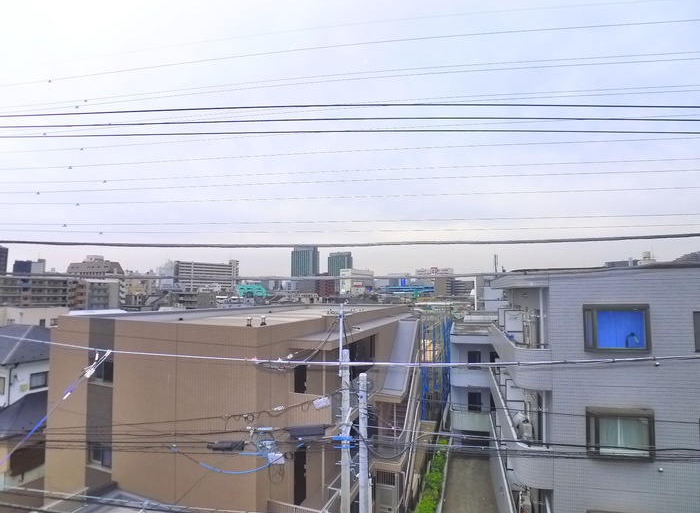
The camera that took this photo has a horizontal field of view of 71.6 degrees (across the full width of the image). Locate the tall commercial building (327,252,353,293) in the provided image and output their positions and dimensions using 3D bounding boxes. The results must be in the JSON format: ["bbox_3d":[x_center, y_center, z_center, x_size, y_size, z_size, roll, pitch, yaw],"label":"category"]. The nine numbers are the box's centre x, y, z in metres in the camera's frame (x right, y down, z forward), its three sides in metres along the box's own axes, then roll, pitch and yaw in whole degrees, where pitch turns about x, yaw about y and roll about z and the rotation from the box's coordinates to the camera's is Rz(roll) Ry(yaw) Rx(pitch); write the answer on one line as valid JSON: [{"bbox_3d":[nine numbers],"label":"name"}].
[{"bbox_3d":[-22.390,39.620,1219.920,53.800,96.000,34.700,-1,-4,20],"label":"tall commercial building"}]

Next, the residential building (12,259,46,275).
[{"bbox_3d":[-216.980,17.220,329.570,13.500,29.000,11.200,-1,-4,12],"label":"residential building"}]

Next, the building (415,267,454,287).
[{"bbox_3d":[105.070,31.130,599.230,45.400,35.000,20.600,-1,-4,15],"label":"building"}]

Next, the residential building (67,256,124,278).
[{"bbox_3d":[-179.820,16.390,344.650,27.800,32.500,22.200,-1,-4,10],"label":"residential building"}]

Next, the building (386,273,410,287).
[{"bbox_3d":[63.570,35.970,618.960,25.300,27.900,19.500,-1,-4,16],"label":"building"}]

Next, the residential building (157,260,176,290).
[{"bbox_3d":[-139.650,19.330,369.520,8.700,29.800,8.700,-1,-4,15],"label":"residential building"}]

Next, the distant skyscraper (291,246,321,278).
[{"bbox_3d":[-99.130,29.440,1090.300,52.400,100.000,33.800,-1,-4,20],"label":"distant skyscraper"}]

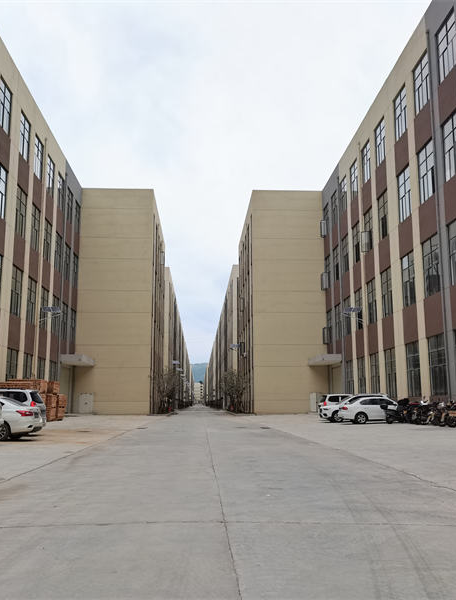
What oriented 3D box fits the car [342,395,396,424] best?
[{"bbox_3d":[8.811,6.372,34.578,4.500,1.460,1.770,0,-10,-3],"label":"car"}]

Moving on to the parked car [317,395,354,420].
[{"bbox_3d":[8.017,6.920,38.529,4.500,1.700,1.820,0,-10,-3],"label":"parked car"}]

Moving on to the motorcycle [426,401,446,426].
[{"bbox_3d":[10.310,5.391,28.592,1.800,1.180,0.720,6,-11,-30],"label":"motorcycle"}]

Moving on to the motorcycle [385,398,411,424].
[{"bbox_3d":[9.100,6.034,32.180,1.800,1.180,0.720,6,-11,-30],"label":"motorcycle"}]

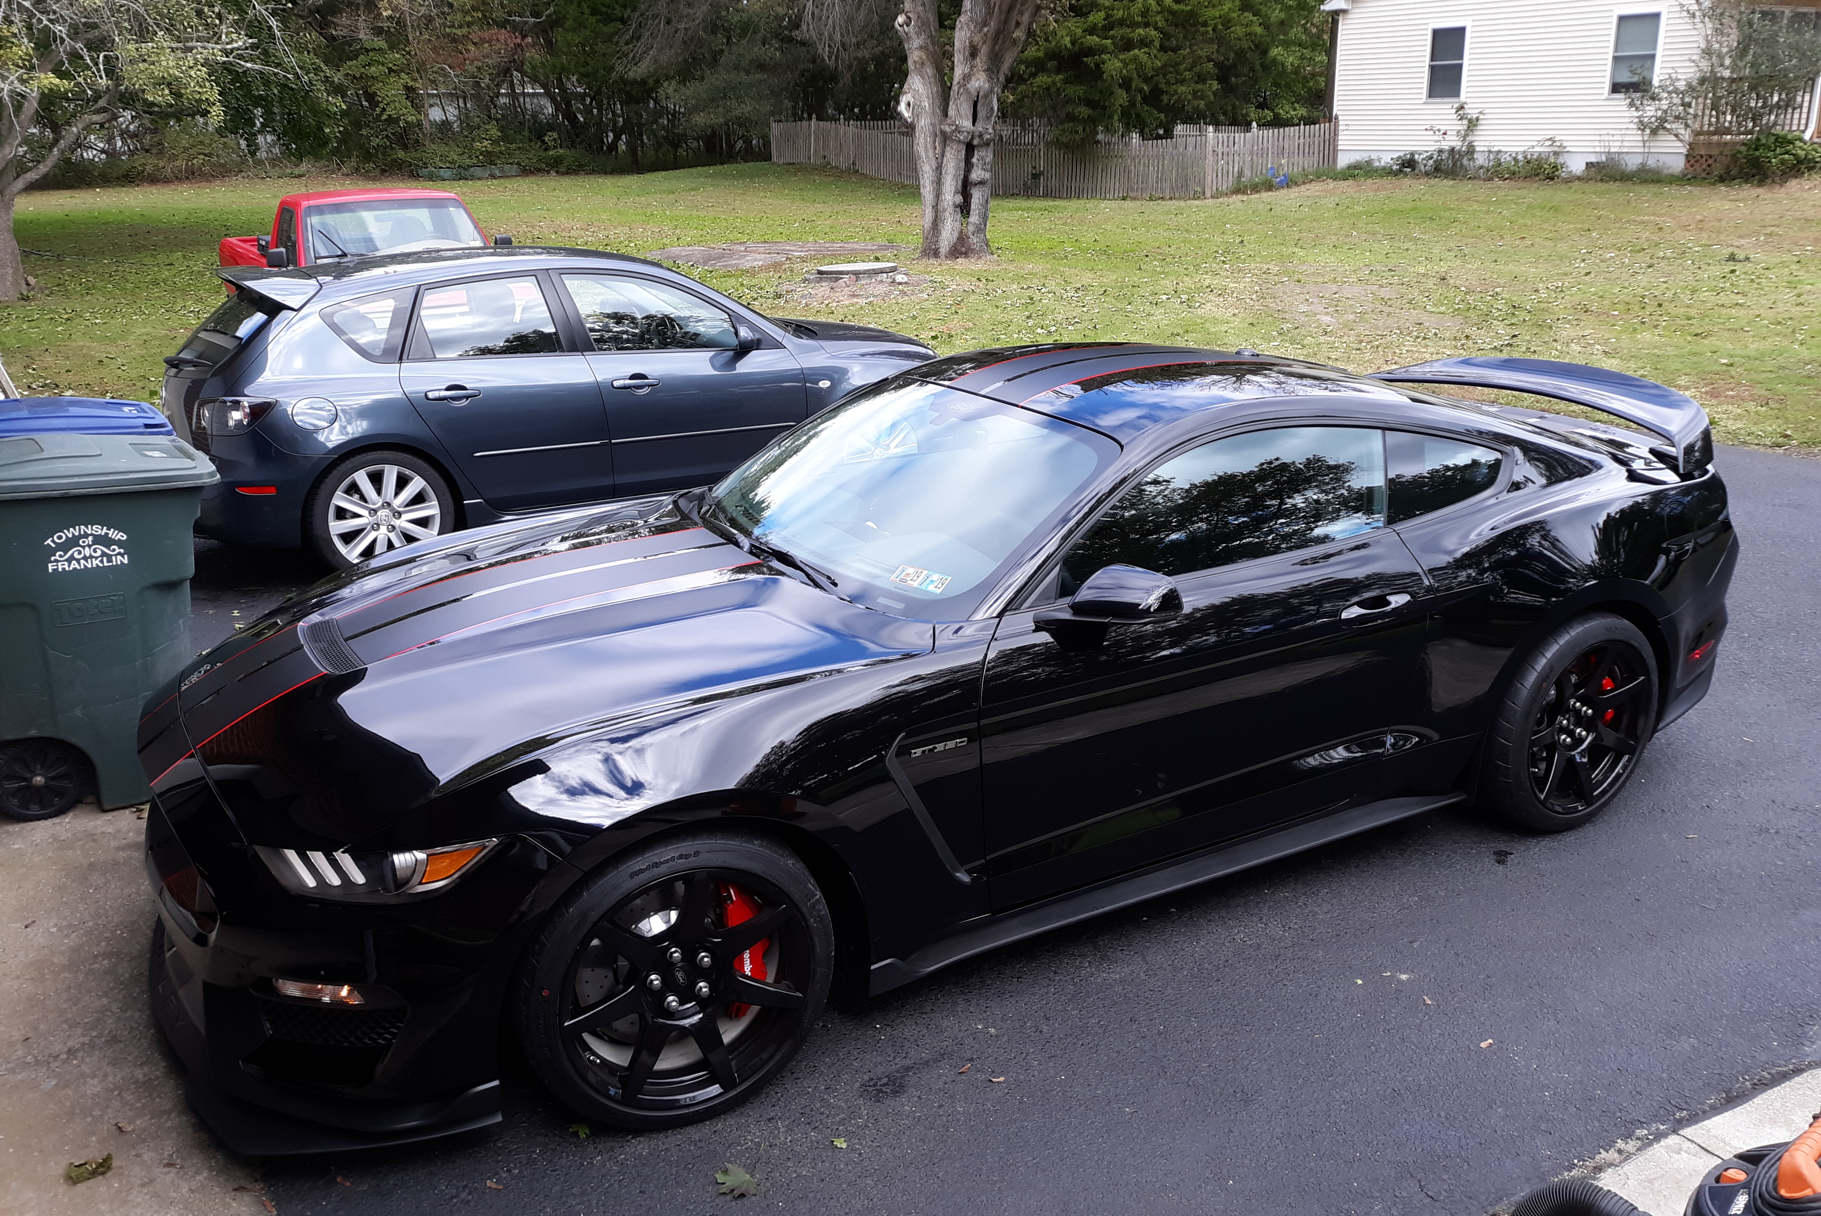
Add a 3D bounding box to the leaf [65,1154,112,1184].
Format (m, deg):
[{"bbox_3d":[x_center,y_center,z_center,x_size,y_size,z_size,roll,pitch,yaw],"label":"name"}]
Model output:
[{"bbox_3d":[-1.610,1.103,2.887,0.060,0.028,0.095,13,22,40],"label":"leaf"}]

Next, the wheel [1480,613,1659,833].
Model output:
[{"bbox_3d":[1.857,0.302,4.314,0.672,0.672,0.315,-10,19,-28],"label":"wheel"}]

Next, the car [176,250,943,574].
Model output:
[{"bbox_3d":[-1.640,-1.214,8.169,4.490,1.470,1.770,-8,18,-23],"label":"car"}]

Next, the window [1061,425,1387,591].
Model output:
[{"bbox_3d":[0.790,-0.271,3.625,1.135,0.349,0.050,-10,-16,-27],"label":"window"}]

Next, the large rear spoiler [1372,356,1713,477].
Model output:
[{"bbox_3d":[2.124,-0.732,5.139,0.450,0.260,1.460,-10,19,-28],"label":"large rear spoiler"}]

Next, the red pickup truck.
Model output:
[{"bbox_3d":[-4.791,-2.927,13.123,1.800,1.660,4.700,-12,20,-32],"label":"red pickup truck"}]

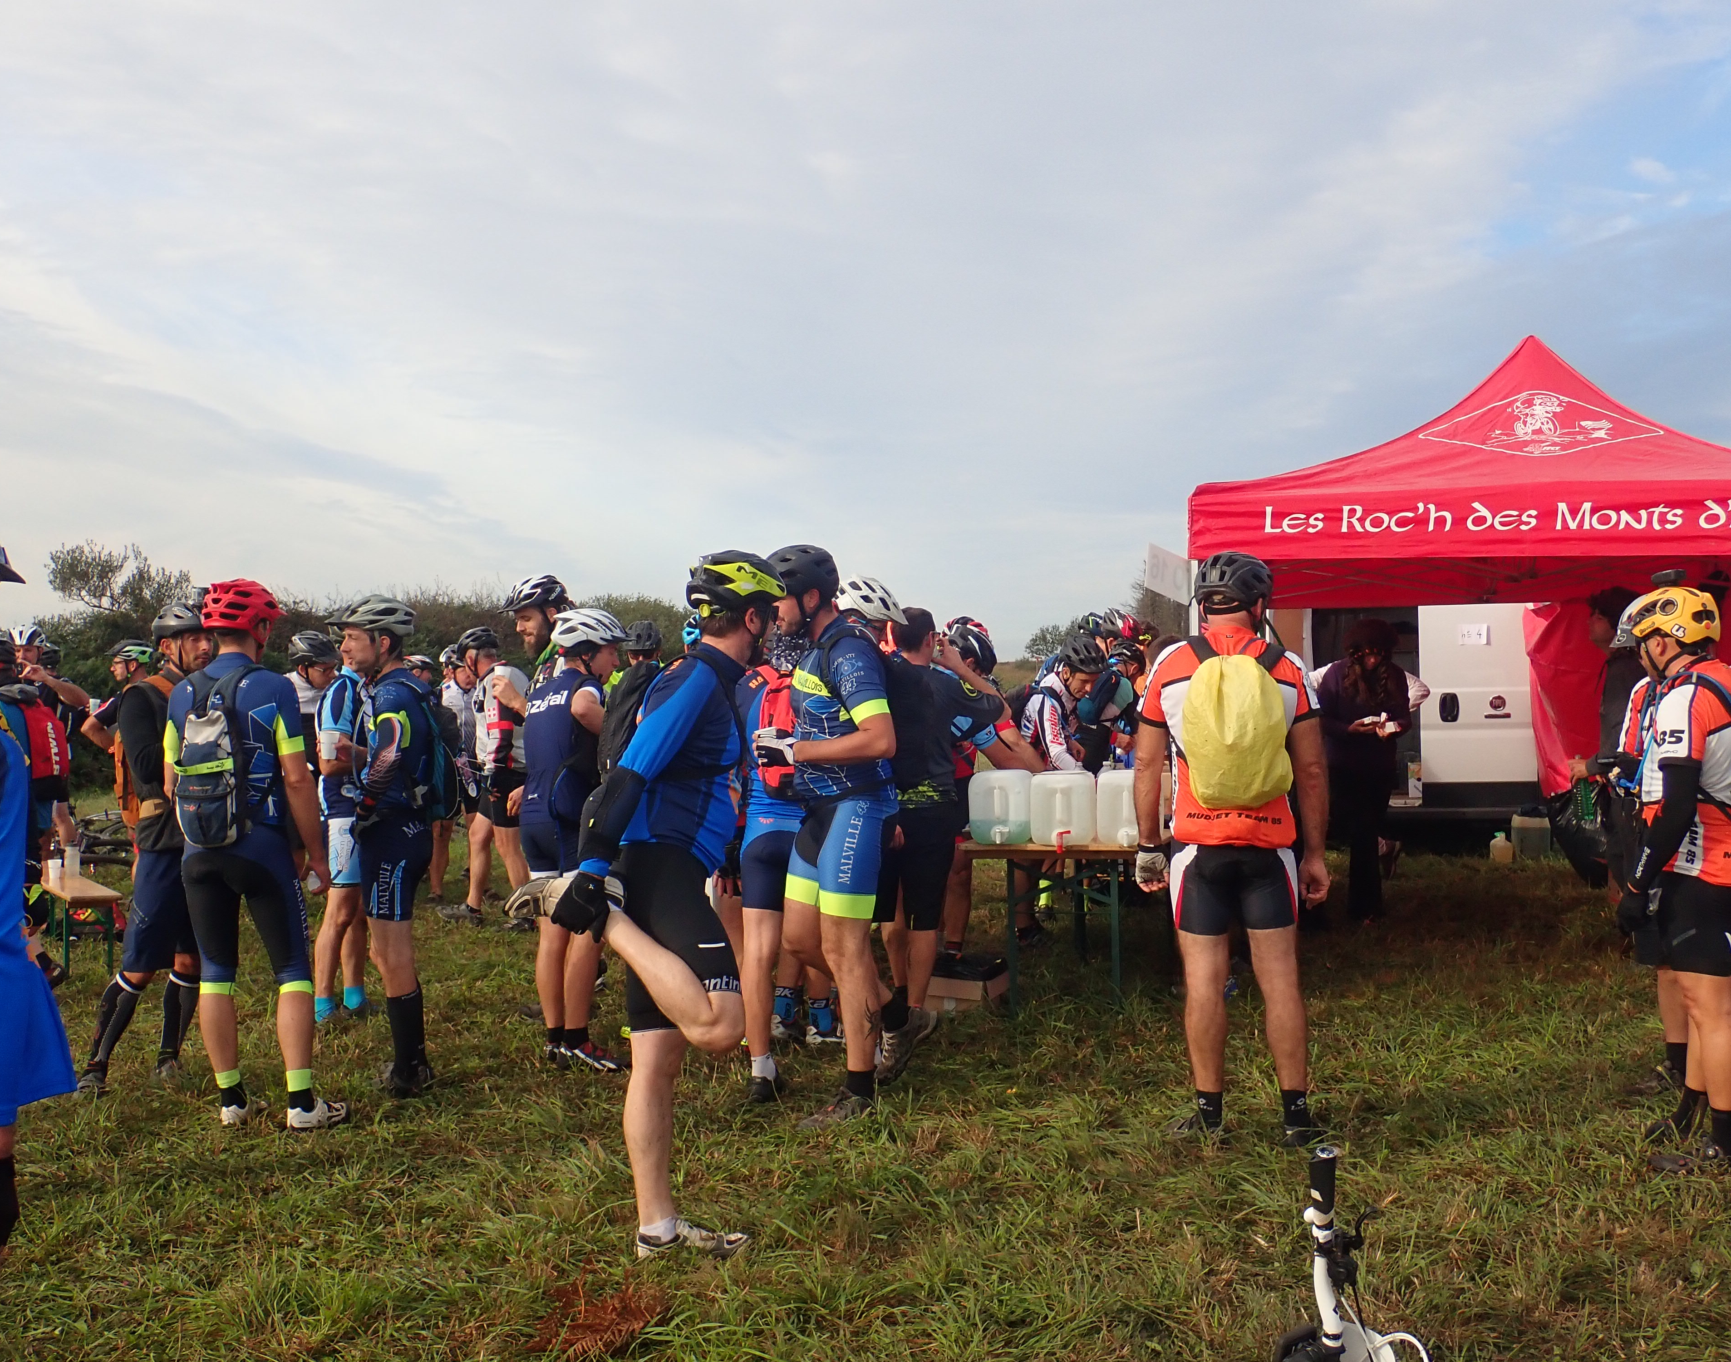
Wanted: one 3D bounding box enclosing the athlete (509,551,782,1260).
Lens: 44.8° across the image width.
[{"bbox_3d":[-0.566,0.577,5.420,0.680,1.820,0.540,0,0,-12],"label":"athlete"}]

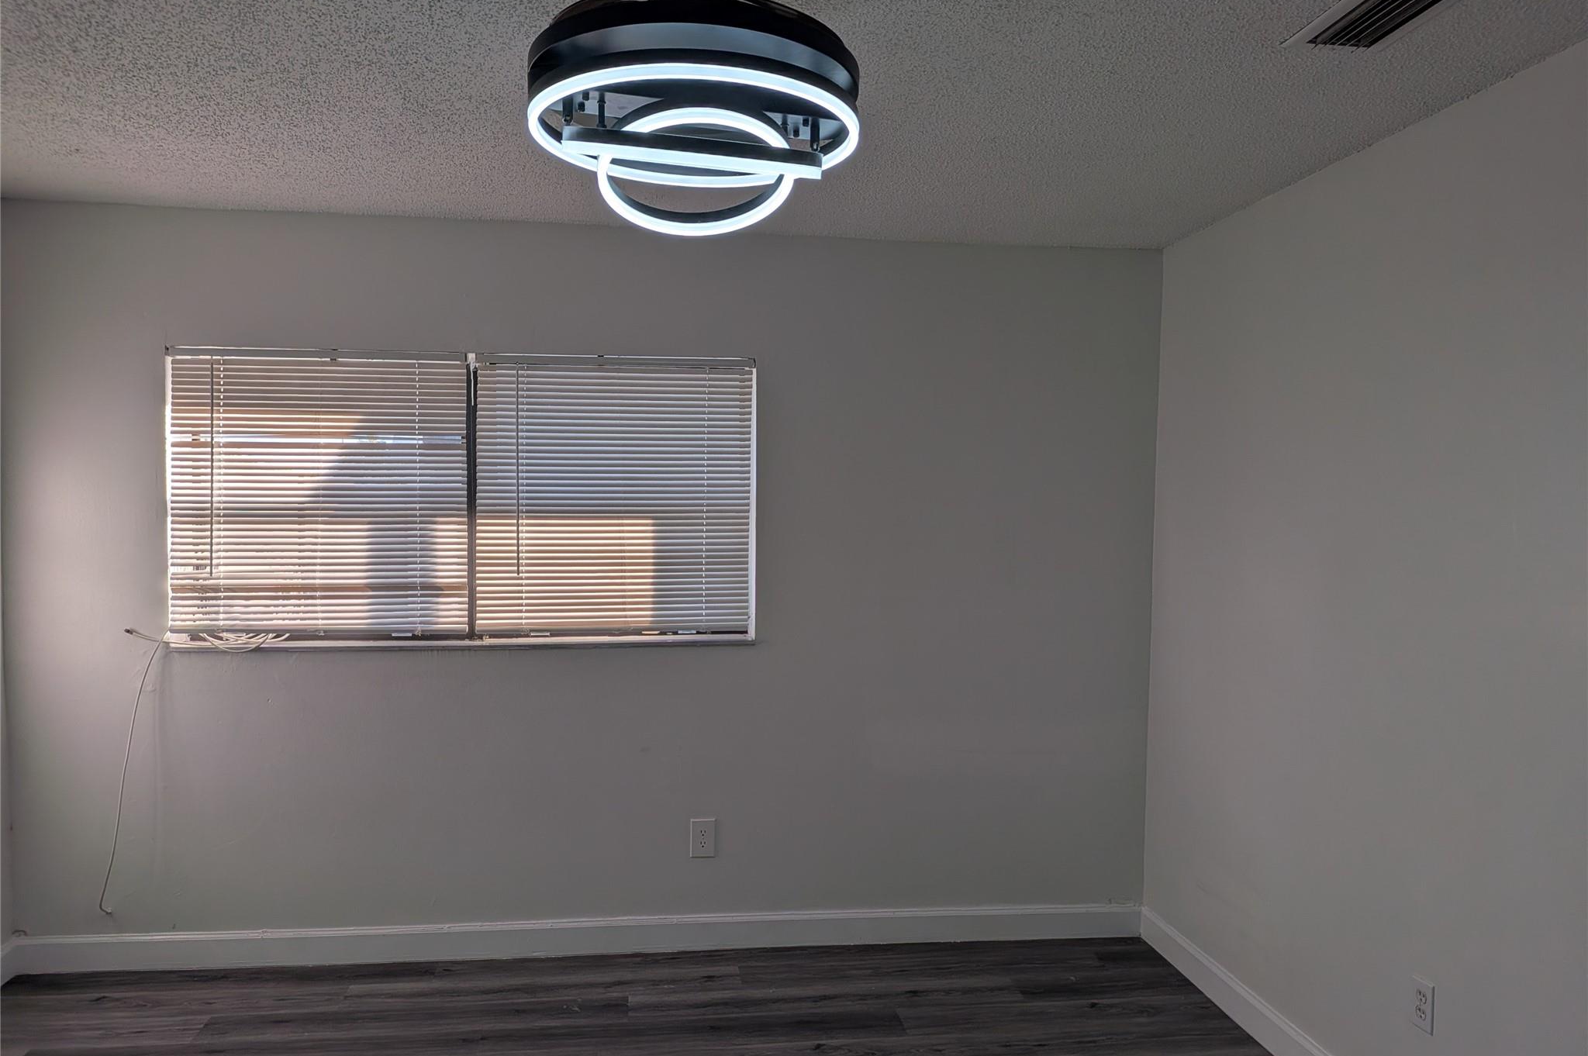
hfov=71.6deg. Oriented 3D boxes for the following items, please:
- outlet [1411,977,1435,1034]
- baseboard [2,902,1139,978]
[{"bbox_3d":[1.432,1.091,2.515,0.010,0.116,0.072,1,1,-7],"label":"outlet"},{"bbox_3d":[-0.604,1.377,3.711,3.755,0.122,0.015,1,1,-7],"label":"baseboard"}]

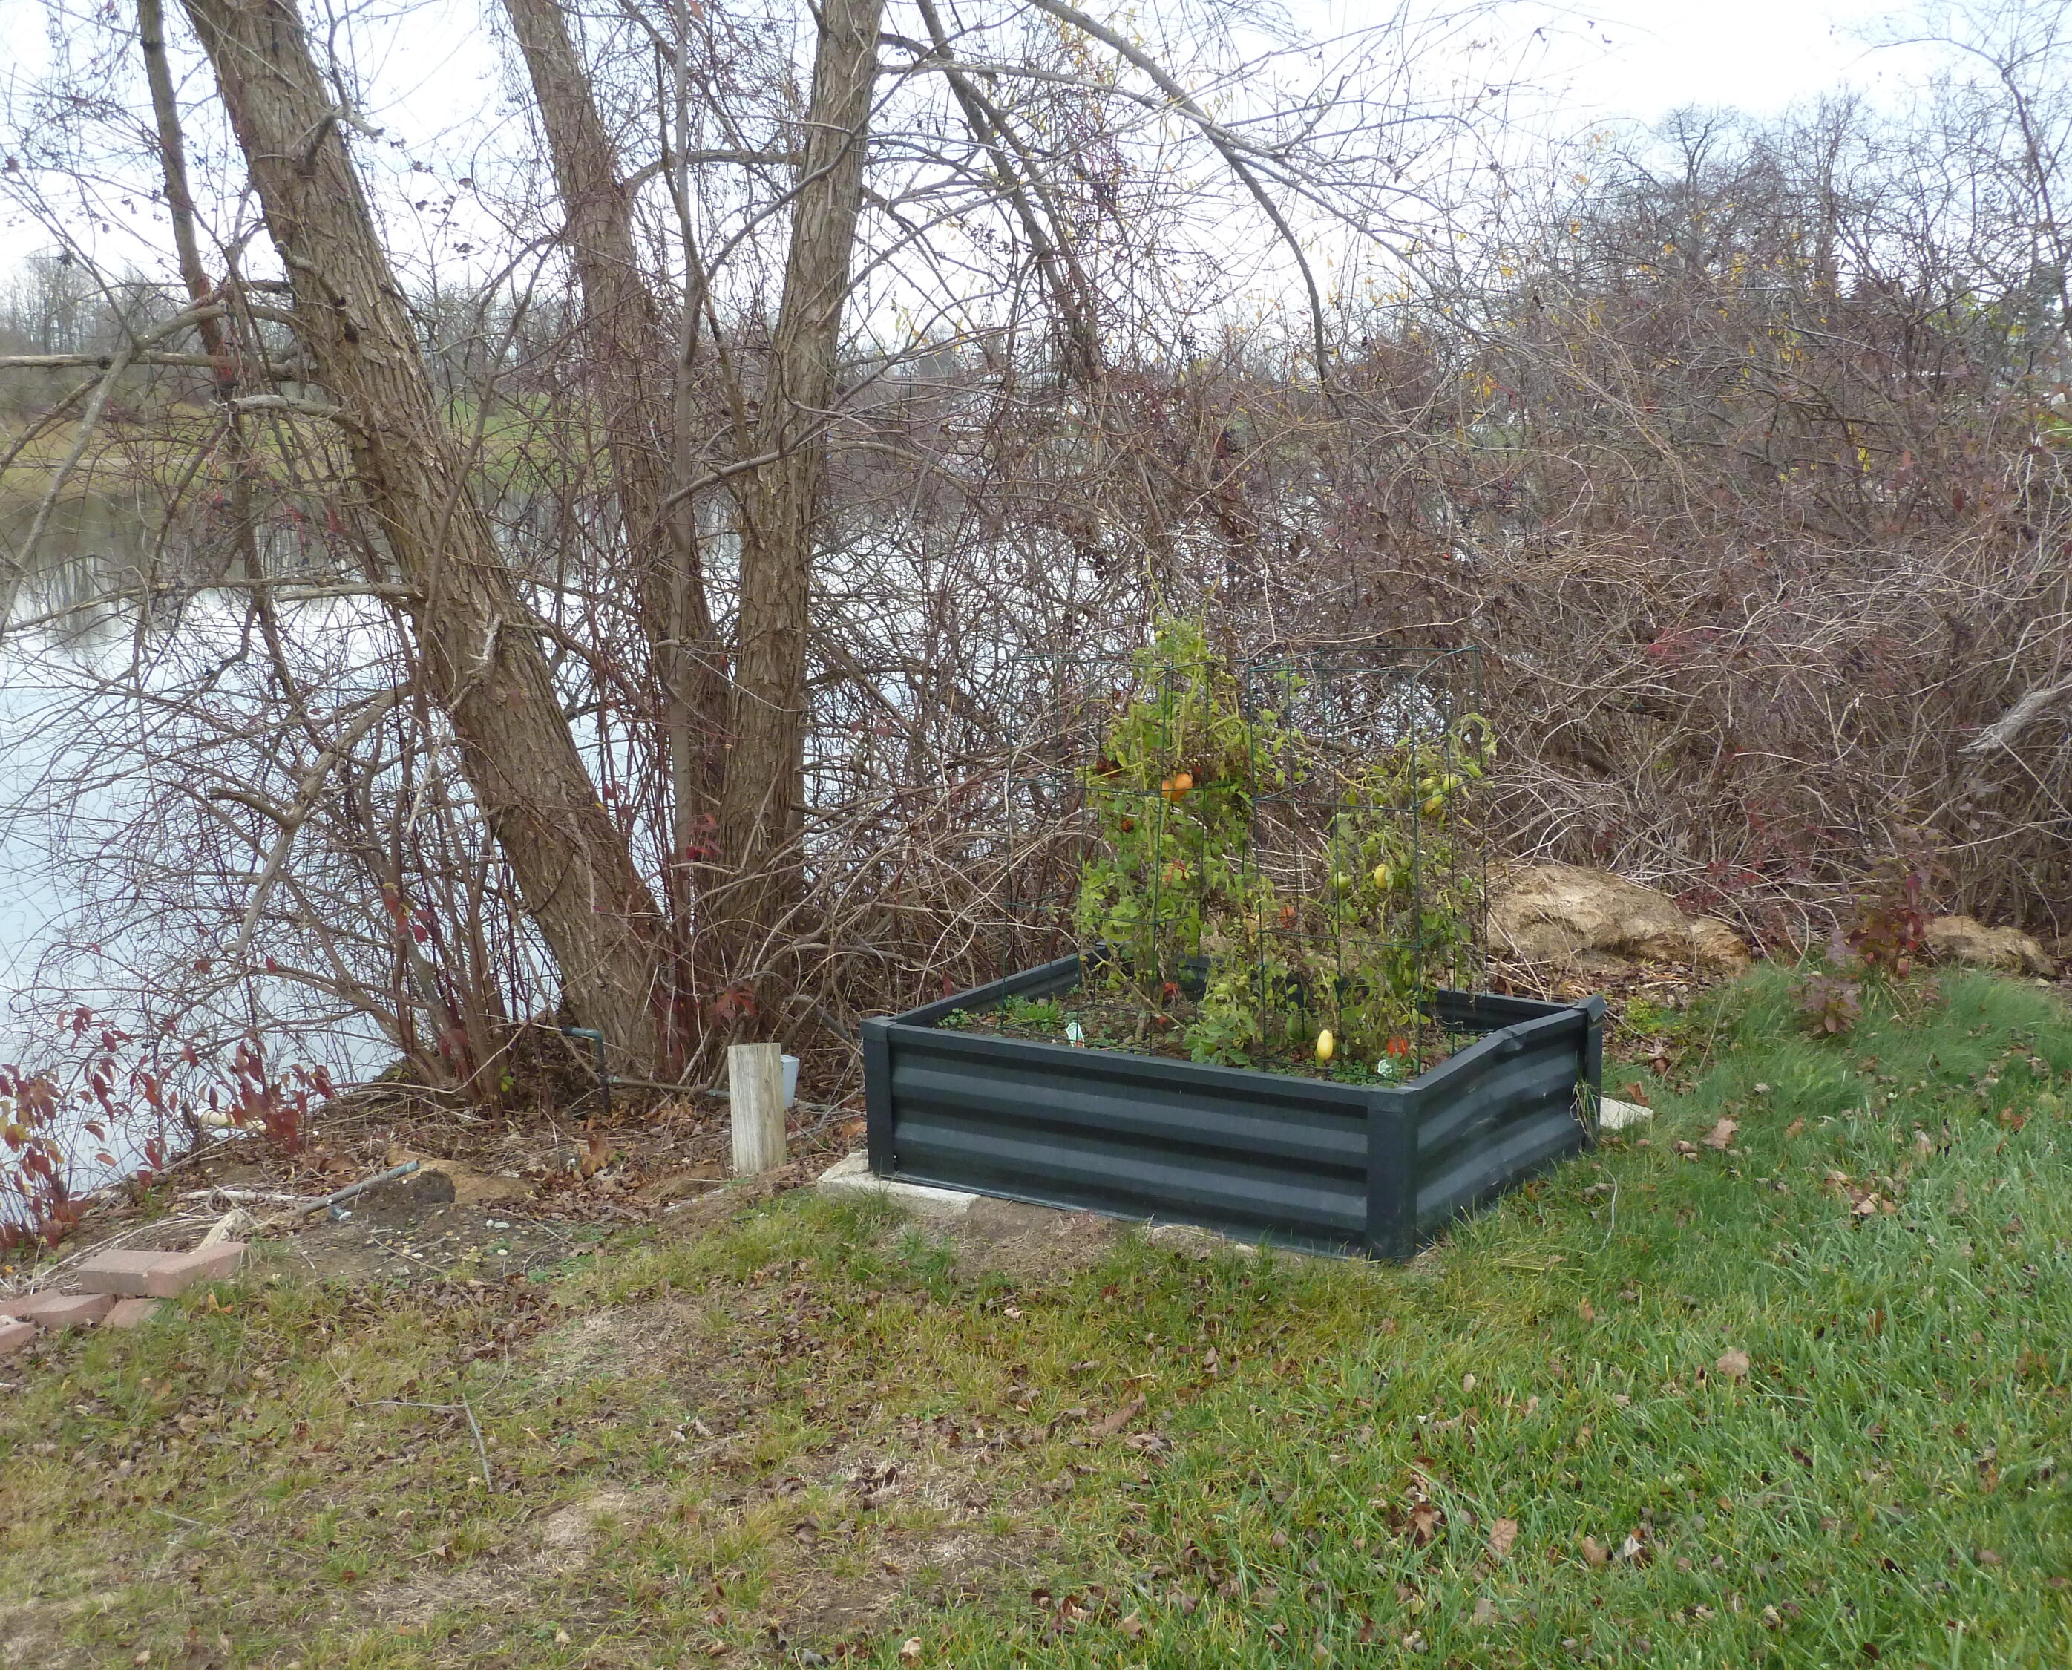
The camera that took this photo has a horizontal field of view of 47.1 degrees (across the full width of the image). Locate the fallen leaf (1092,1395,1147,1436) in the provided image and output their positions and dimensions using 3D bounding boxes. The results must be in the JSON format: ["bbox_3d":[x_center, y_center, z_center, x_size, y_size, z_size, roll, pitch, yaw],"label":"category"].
[{"bbox_3d":[0.125,0.875,3.569,0.091,0.030,0.076,-3,9,-11],"label":"fallen leaf"}]

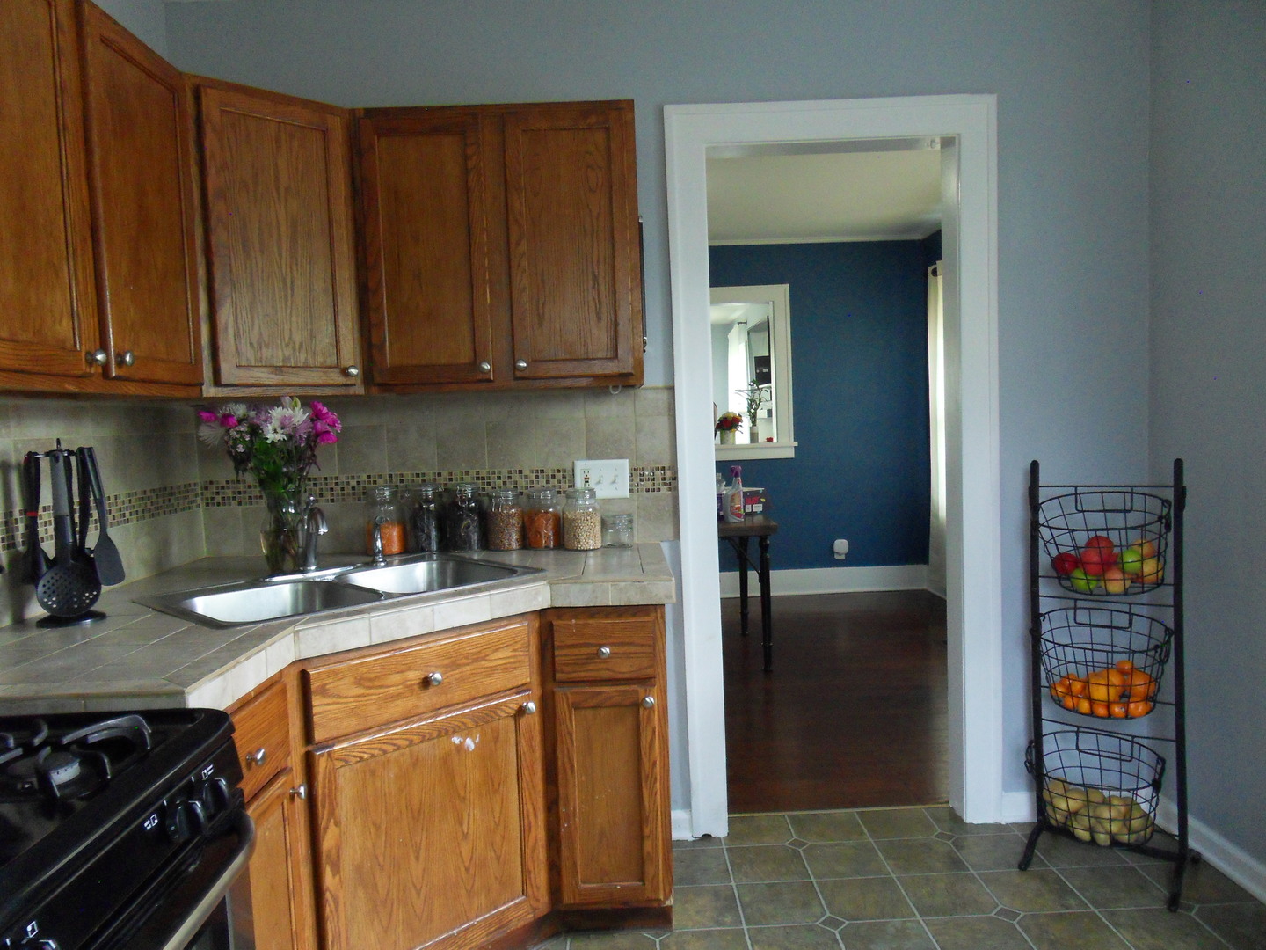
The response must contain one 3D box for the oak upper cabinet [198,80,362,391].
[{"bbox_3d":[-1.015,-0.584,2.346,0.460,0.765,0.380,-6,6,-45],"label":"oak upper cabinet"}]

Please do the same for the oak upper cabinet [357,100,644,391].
[{"bbox_3d":[-0.368,-0.620,2.517,0.765,0.765,0.335,-2,4,-1],"label":"oak upper cabinet"}]

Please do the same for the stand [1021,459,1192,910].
[{"bbox_3d":[1.353,0.544,2.494,0.420,1.167,0.340,1,5,39],"label":"stand"}]

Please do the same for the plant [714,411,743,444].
[{"bbox_3d":[0.687,-0.338,6.297,0.205,0.240,0.200,-2,4,-1],"label":"plant"}]

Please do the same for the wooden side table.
[{"bbox_3d":[0.322,0.622,4.871,0.850,0.760,0.880,-2,4,-1],"label":"wooden side table"}]

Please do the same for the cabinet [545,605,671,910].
[{"bbox_3d":[-0.067,0.732,2.470,0.305,0.860,0.630,-2,4,-1],"label":"cabinet"}]

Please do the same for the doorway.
[{"bbox_3d":[0.641,-0.004,2.803,1.003,2.269,0.160,-2,4,-1],"label":"doorway"}]

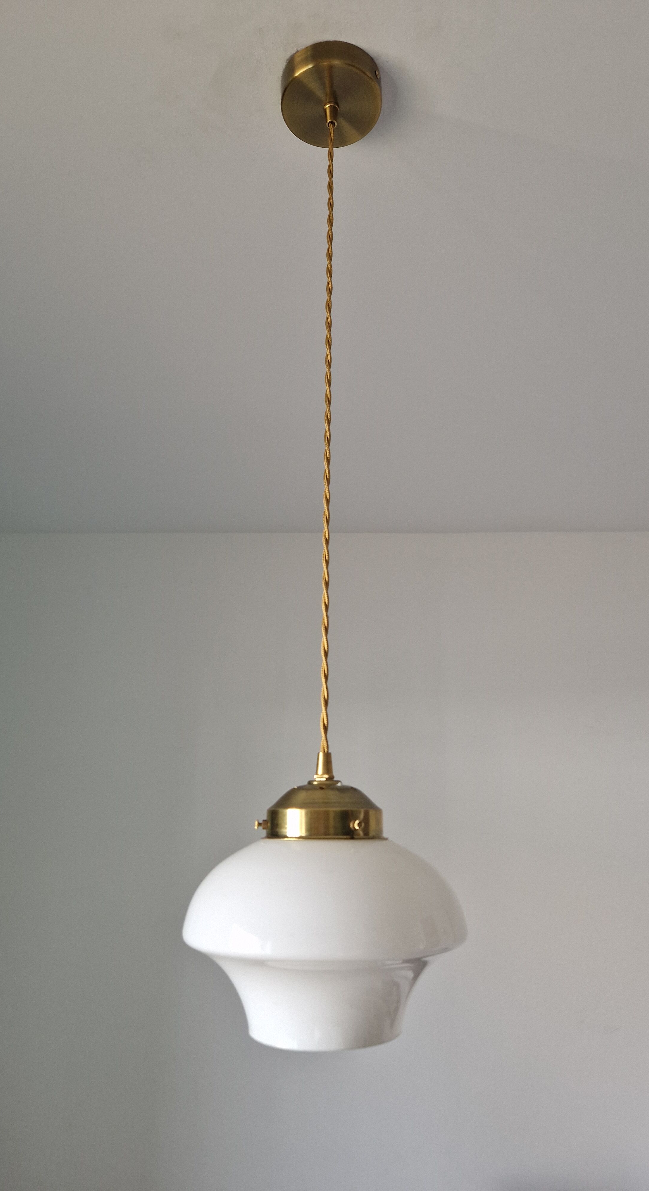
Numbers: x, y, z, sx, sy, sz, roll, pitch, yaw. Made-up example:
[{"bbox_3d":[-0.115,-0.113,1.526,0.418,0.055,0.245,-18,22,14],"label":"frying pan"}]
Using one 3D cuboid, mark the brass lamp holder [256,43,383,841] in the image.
[{"bbox_3d":[0.004,-0.172,0.709,0.103,0.745,0.101,1,-18,0],"label":"brass lamp holder"}]

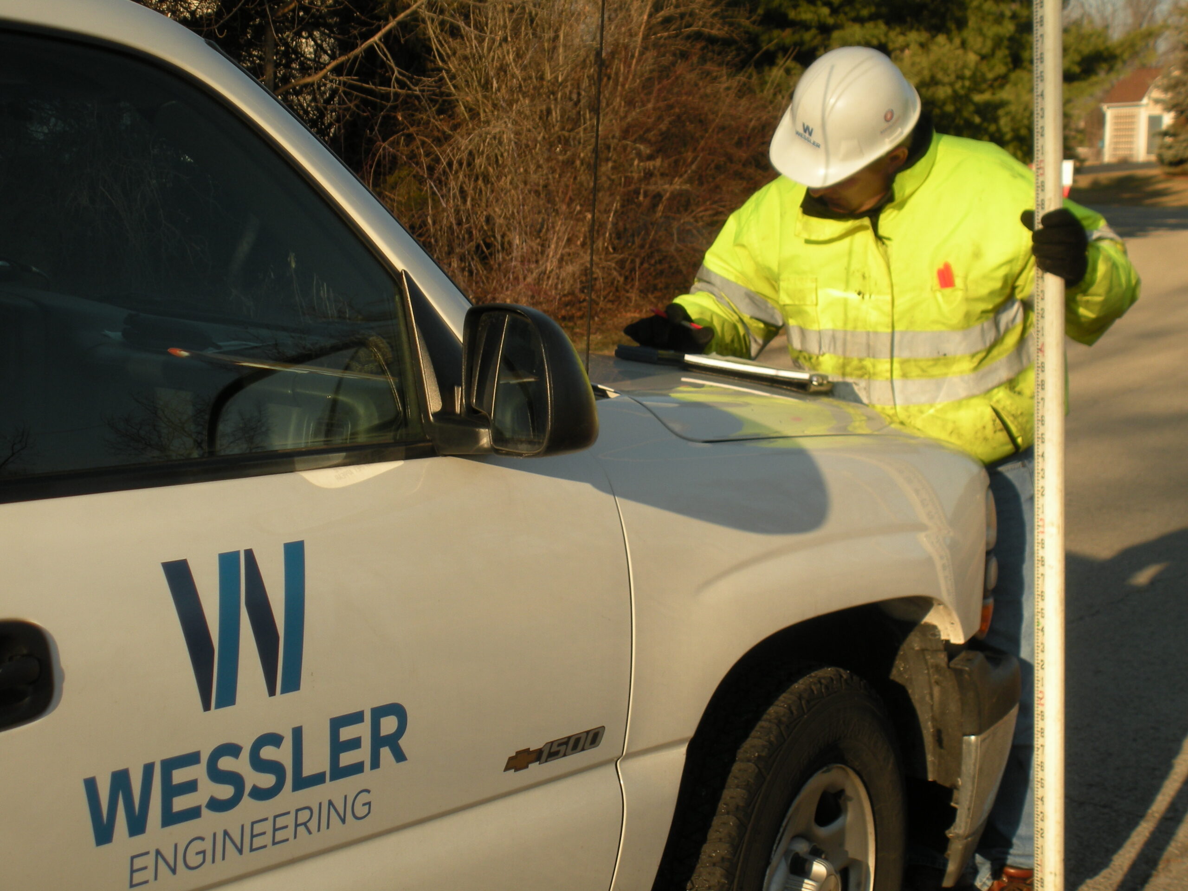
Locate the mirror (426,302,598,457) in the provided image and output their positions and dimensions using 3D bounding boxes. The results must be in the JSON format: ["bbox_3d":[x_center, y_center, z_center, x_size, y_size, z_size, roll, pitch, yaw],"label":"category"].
[{"bbox_3d":[-0.105,-0.084,2.680,0.245,0.192,0.135,8,11,40],"label":"mirror"}]

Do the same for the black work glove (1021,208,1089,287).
[{"bbox_3d":[0.786,-0.337,3.620,0.105,0.130,0.120,7,11,37],"label":"black work glove"}]

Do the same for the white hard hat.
[{"bbox_3d":[0.452,-0.607,3.860,0.232,0.155,0.295,29,65,34],"label":"white hard hat"}]

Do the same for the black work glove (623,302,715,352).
[{"bbox_3d":[0.140,-0.222,4.000,0.175,0.095,0.105,-2,9,-21],"label":"black work glove"}]

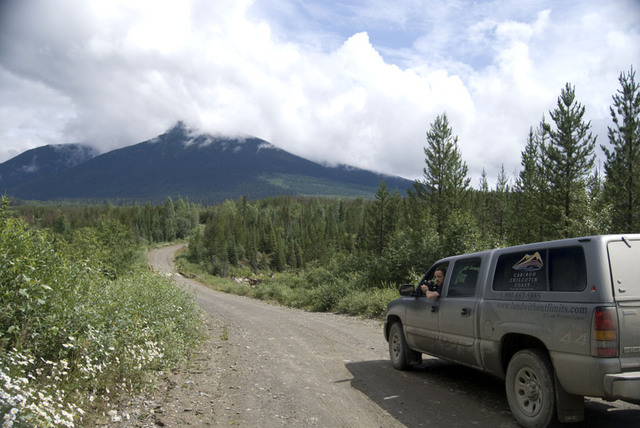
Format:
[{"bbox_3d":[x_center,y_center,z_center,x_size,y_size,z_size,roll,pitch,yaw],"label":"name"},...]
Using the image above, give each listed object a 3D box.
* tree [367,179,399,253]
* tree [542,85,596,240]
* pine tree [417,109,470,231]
[{"bbox_3d":[4.680,0.750,36.000,2.400,6.520,2.400,0,0,0],"label":"tree"},{"bbox_3d":[11.430,-1.720,22.000,2.470,8.610,2.470,0,0,0],"label":"tree"},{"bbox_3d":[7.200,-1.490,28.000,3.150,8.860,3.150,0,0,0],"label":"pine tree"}]

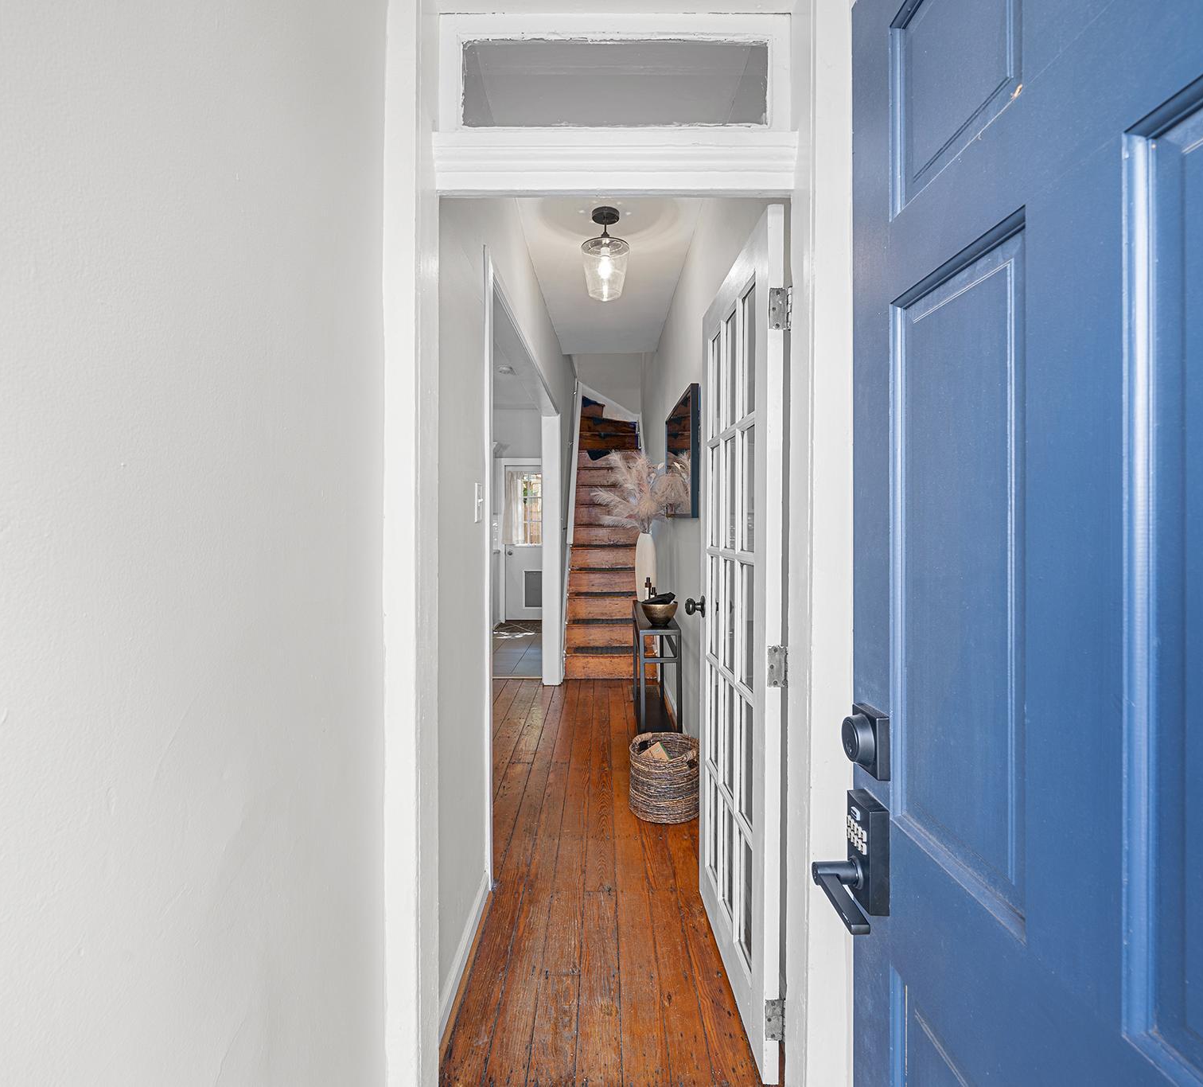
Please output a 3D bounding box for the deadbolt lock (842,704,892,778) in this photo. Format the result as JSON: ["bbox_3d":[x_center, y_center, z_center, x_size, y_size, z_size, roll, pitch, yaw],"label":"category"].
[{"bbox_3d":[0.277,0.207,0.671,0.028,0.064,0.063,0,1,-1],"label":"deadbolt lock"}]

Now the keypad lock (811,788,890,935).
[{"bbox_3d":[0.257,0.323,0.629,0.068,0.106,0.132,0,1,-1],"label":"keypad lock"}]

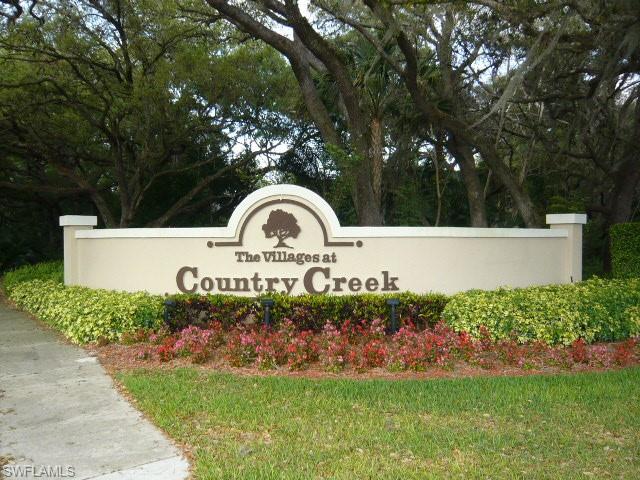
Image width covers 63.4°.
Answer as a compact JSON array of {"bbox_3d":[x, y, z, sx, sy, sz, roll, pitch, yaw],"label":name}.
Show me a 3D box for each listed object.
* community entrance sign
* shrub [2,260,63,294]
[{"bbox_3d":[-0.100,0.290,10.650,11.850,2.500,2.750,0,0,2],"label":"community entrance sign"},{"bbox_3d":[-8.100,1.080,14.900,2.200,0.950,1.600,0,0,0],"label":"shrub"}]

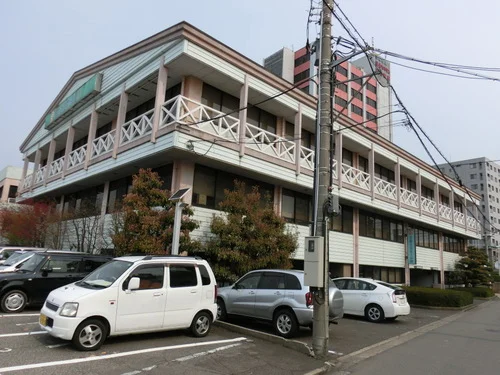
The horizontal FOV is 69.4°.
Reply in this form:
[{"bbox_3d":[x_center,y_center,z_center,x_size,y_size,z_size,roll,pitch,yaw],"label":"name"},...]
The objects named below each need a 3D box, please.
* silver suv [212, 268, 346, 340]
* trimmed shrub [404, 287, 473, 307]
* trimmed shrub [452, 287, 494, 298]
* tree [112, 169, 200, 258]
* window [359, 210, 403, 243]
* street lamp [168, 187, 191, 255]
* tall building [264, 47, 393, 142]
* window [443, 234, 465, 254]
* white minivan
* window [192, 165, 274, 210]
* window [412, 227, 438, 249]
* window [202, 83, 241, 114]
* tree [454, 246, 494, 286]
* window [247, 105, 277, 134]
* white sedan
[{"bbox_3d":[0.563,3.167,10.349,4.200,1.690,1.740,-8,-16,42],"label":"silver suv"},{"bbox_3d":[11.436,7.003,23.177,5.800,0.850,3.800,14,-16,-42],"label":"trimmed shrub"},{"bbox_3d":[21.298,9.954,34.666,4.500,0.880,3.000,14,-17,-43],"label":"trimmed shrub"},{"bbox_3d":[-3.381,1.625,12.597,3.000,4.900,3.000,14,-16,-42],"label":"tree"},{"bbox_3d":[9.343,2.852,25.303,6.460,1.720,0.120,14,-16,-42],"label":"window"},{"bbox_3d":[-2.151,1.863,10.515,0.500,3.800,0.650,14,-17,-43],"label":"street lamp"},{"bbox_3d":[16.893,-6.971,74.069,30.700,50.000,11.500,13,-16,-39],"label":"tall building"},{"bbox_3d":[19.937,5.624,35.239,6.440,1.660,0.150,14,-17,-43],"label":"window"},{"bbox_3d":[-2.395,2.236,7.471,3.395,1.660,1.475,14,-17,-43],"label":"white minivan"},{"bbox_3d":[-0.548,0.346,15.681,4.740,1.700,0.150,14,-17,-43],"label":"window"},{"bbox_3d":[14.587,4.249,30.131,6.210,1.660,0.150,14,-17,-43],"label":"window"},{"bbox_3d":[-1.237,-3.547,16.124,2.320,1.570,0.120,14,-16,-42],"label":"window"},{"bbox_3d":[20.487,7.663,32.901,3.800,4.600,3.800,14,-16,-42],"label":"tree"},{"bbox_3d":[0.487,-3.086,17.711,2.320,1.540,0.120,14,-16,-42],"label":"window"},{"bbox_3d":[4.003,4.423,14.639,4.460,1.490,1.745,-8,-17,42],"label":"white sedan"}]

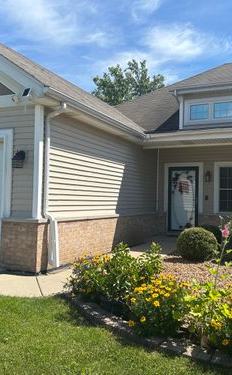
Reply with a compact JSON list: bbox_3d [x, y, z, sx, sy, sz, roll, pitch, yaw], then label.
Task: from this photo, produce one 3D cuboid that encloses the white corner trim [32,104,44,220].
[{"bbox_3d":[-1.287,-0.438,6.254,0.105,1.870,0.100,0,-2,24],"label":"white corner trim"}]

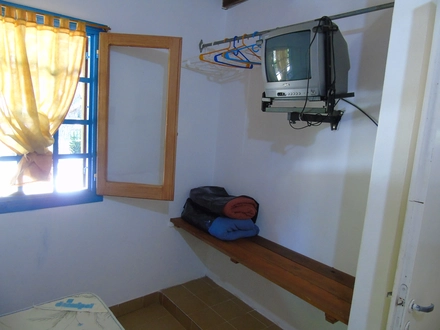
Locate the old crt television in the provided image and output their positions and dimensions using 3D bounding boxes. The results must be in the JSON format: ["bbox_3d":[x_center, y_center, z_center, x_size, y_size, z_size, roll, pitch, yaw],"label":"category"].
[{"bbox_3d":[0.489,-0.541,1.683,0.345,0.330,0.367,-15,18,-34],"label":"old crt television"}]

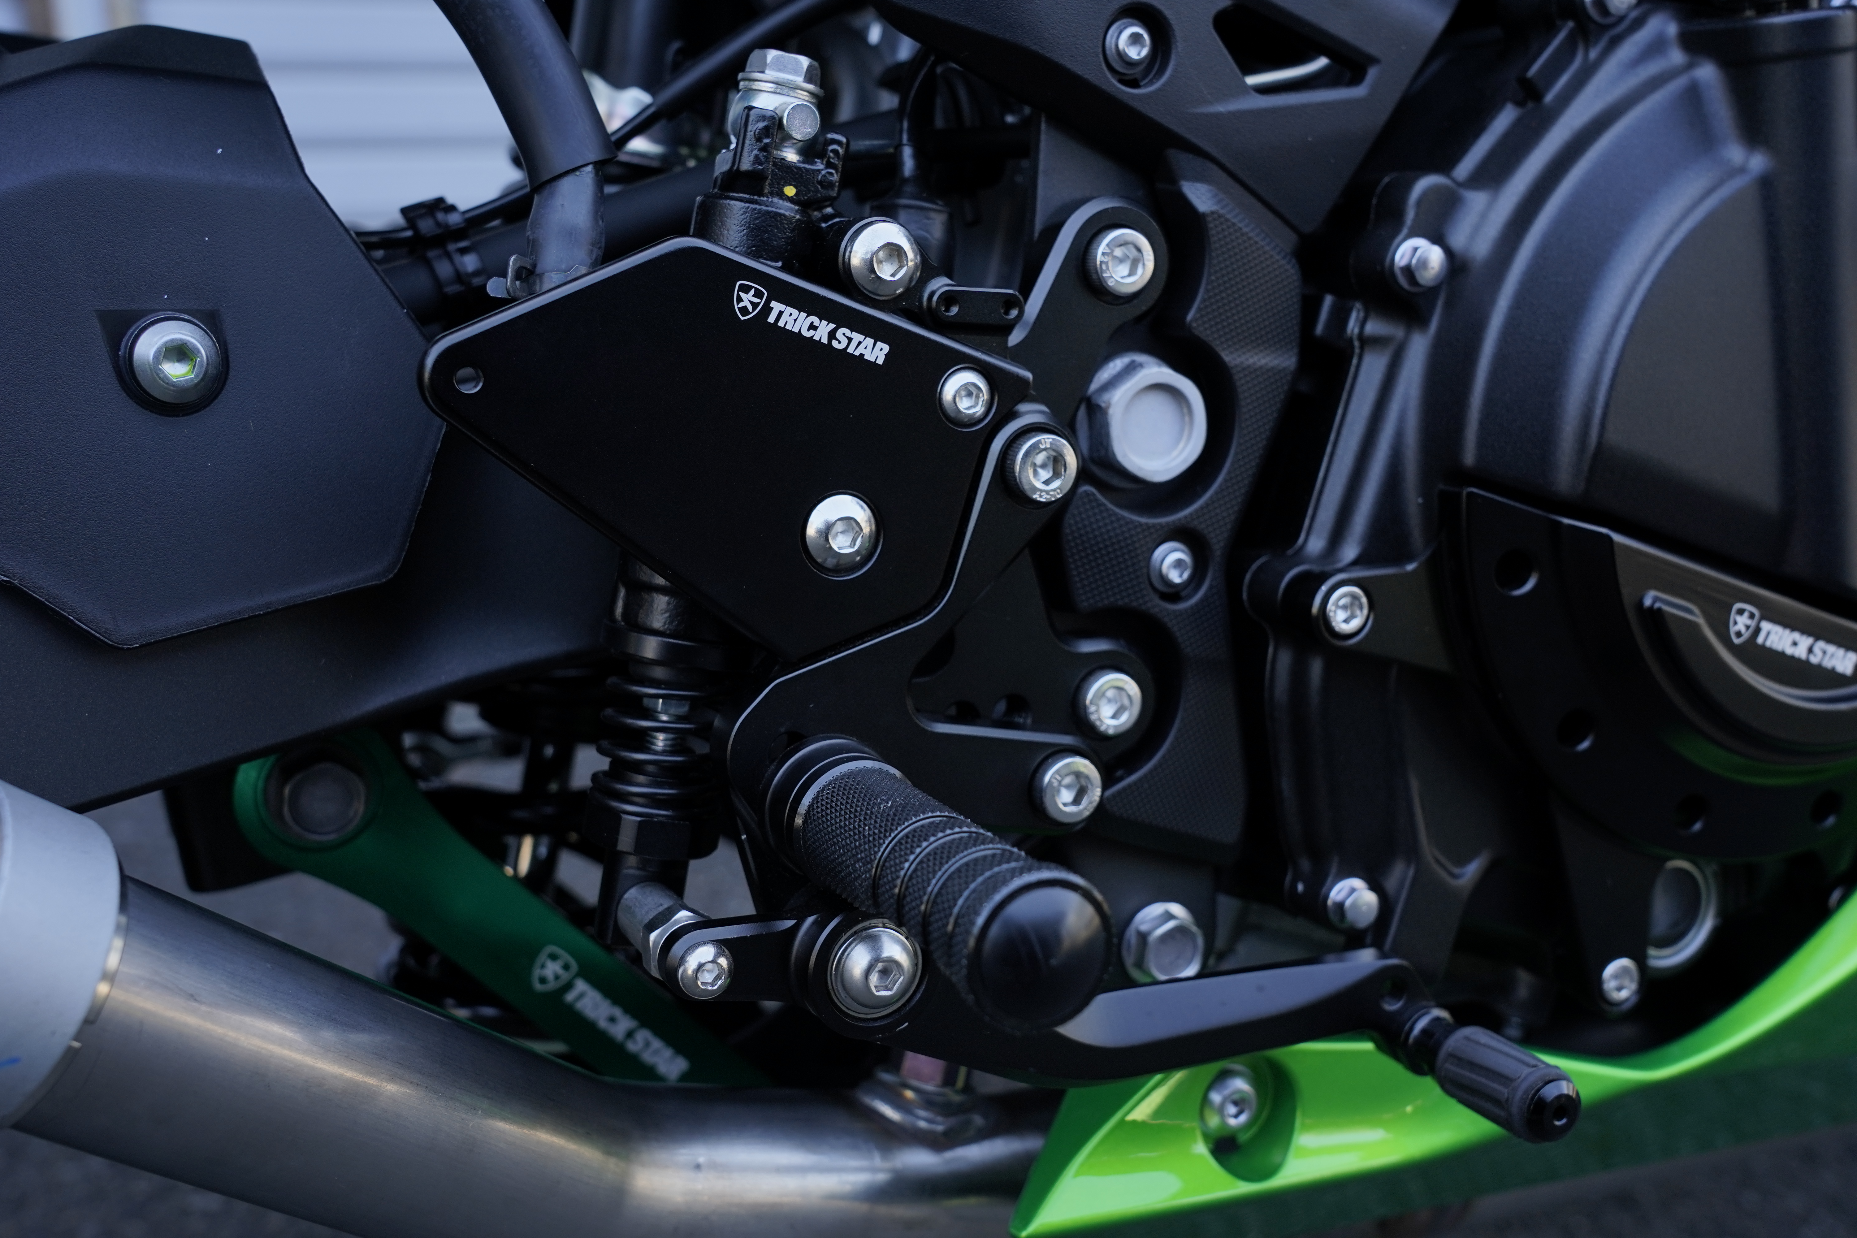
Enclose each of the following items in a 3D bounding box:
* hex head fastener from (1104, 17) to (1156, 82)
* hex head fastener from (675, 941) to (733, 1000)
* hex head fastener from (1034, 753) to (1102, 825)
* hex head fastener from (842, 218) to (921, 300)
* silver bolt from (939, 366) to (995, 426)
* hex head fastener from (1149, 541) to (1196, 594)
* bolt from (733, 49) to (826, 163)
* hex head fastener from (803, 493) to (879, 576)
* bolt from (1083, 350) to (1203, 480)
[{"bbox_3d":[0.042,-0.123,0.444,0.012,0.012,0.006,-6,10,-21],"label":"hex head fastener"},{"bbox_3d":[-0.041,0.063,0.375,0.011,0.011,0.004,-6,10,-21],"label":"hex head fastener"},{"bbox_3d":[0.026,0.032,0.398,0.013,0.013,0.009,-6,10,-21],"label":"hex head fastener"},{"bbox_3d":[-0.009,-0.066,0.381,0.015,0.015,0.005,-6,10,-21],"label":"hex head fastener"},{"bbox_3d":[0.006,-0.042,0.386,0.011,0.011,0.004,-6,10,-21],"label":"silver bolt"},{"bbox_3d":[0.052,-0.012,0.446,0.012,0.012,0.006,-6,10,-21],"label":"hex head fastener"},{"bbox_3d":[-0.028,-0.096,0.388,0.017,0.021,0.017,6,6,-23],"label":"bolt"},{"bbox_3d":[-0.017,-0.016,0.382,0.014,0.014,0.005,-6,10,-21],"label":"hex head fastener"},{"bbox_3d":[0.044,-0.040,0.421,0.028,0.028,0.013,-6,10,-21],"label":"bolt"}]

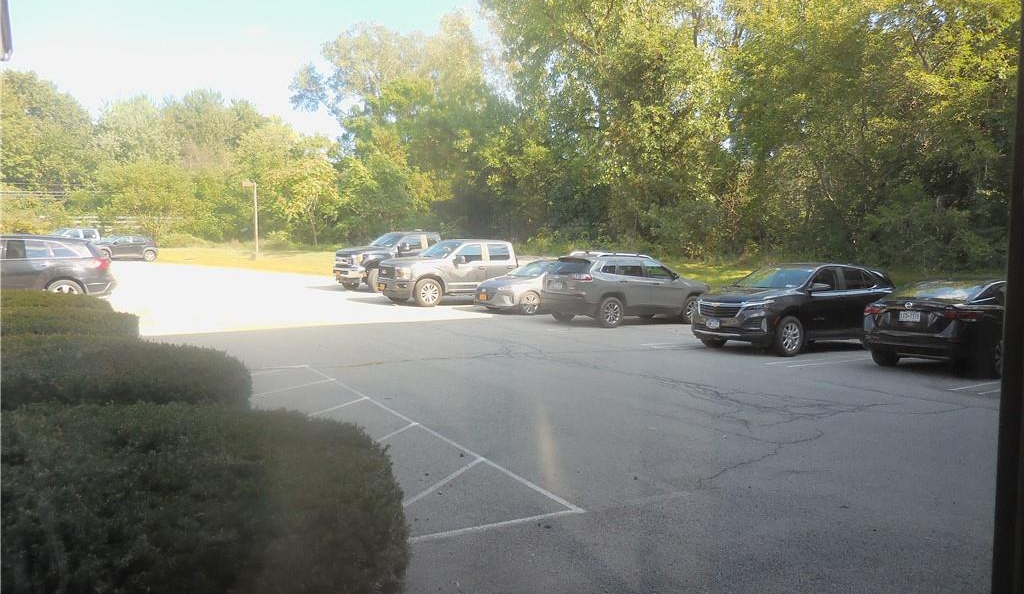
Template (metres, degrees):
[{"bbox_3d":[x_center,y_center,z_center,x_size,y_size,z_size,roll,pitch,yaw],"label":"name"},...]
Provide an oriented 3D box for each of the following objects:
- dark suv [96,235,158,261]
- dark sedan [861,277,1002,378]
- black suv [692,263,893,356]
[{"bbox_3d":[-25.084,-3.119,47.898,4.350,1.600,1.800,-2,5,-40],"label":"dark suv"},{"bbox_3d":[7.852,0.467,12.627,4.640,1.446,1.816,-2,5,-39],"label":"dark sedan"},{"bbox_3d":[5.581,0.151,14.608,4.650,1.660,1.843,-1,5,-35],"label":"black suv"}]

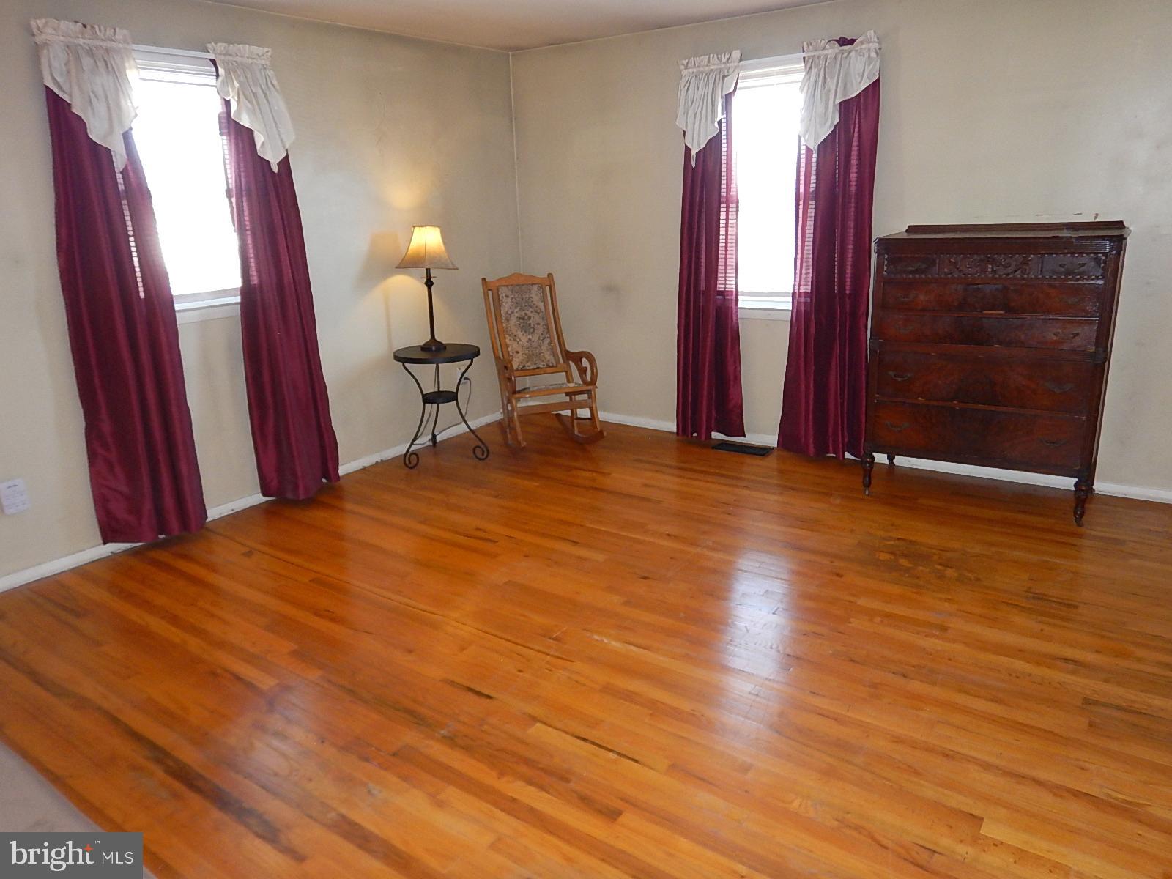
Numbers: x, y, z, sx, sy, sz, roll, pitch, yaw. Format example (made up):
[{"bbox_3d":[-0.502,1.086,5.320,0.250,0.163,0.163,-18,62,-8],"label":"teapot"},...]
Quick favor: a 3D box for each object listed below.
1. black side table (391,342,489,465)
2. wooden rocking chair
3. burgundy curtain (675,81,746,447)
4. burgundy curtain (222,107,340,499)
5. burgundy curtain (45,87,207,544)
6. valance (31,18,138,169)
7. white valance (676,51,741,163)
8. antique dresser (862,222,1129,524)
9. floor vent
[{"bbox_3d":[-0.887,-0.201,4.913,0.520,0.656,0.520,-2,16,1],"label":"black side table"},{"bbox_3d":[-0.303,-0.504,5.192,0.600,1.047,0.750,-9,17,-23],"label":"wooden rocking chair"},{"bbox_3d":[0.746,-1.043,4.853,0.465,2.180,0.120,9,20,34],"label":"burgundy curtain"},{"bbox_3d":[-1.578,-0.761,4.147,0.120,2.180,0.460,9,20,34],"label":"burgundy curtain"},{"bbox_3d":[-2.025,-0.593,3.543,0.120,2.170,0.520,9,20,34],"label":"burgundy curtain"},{"bbox_3d":[-2.014,-1.406,3.364,0.090,0.580,0.410,9,20,34],"label":"valance"},{"bbox_3d":[0.691,-1.870,4.635,0.400,0.570,0.090,9,20,34],"label":"white valance"},{"bbox_3d":[1.942,-0.353,3.927,1.000,1.310,0.520,9,19,32],"label":"antique dresser"},{"bbox_3d":[0.965,0.046,4.995,0.355,0.016,0.145,9,20,34],"label":"floor vent"}]

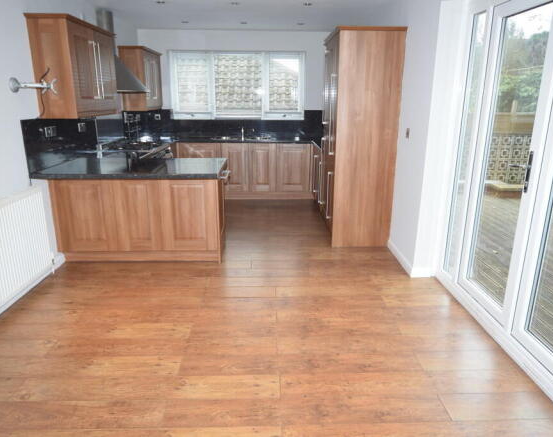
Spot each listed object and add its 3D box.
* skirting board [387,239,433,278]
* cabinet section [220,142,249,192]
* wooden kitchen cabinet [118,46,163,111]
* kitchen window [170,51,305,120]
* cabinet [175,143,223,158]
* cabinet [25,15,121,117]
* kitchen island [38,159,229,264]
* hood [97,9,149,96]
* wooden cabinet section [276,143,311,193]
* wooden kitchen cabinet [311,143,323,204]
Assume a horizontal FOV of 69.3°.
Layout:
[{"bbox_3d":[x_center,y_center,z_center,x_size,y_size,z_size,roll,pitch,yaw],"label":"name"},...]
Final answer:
[{"bbox_3d":[1.281,0.366,3.894,0.208,0.099,0.772,0,17,-1],"label":"skirting board"},{"bbox_3d":[-0.609,-0.826,6.178,0.405,0.718,0.580,0,17,-1],"label":"cabinet section"},{"bbox_3d":[-1.925,-1.996,5.802,0.332,0.817,0.901,0,17,-1],"label":"wooden kitchen cabinet"},{"bbox_3d":[-0.598,-2.077,6.300,2.096,1.014,0.099,0,17,-1],"label":"kitchen window"},{"bbox_3d":[-1.159,-0.769,6.298,0.663,0.861,0.614,0,17,-1],"label":"cabinet"},{"bbox_3d":[-1.879,-1.407,3.845,0.332,0.817,1.049,0,17,-1],"label":"cabinet"},{"bbox_3d":[-1.275,-0.066,3.893,1.540,0.901,0.926,0,17,-1],"label":"kitchen island"},{"bbox_3d":[-1.847,-1.978,4.791,0.441,0.911,0.812,0,17,-1],"label":"hood"},{"bbox_3d":[0.251,-0.830,6.191,0.505,0.718,0.580,0,17,-1],"label":"wooden cabinet section"},{"bbox_3d":[0.853,-0.535,5.557,0.594,0.861,1.049,0,17,-1],"label":"wooden kitchen cabinet"}]

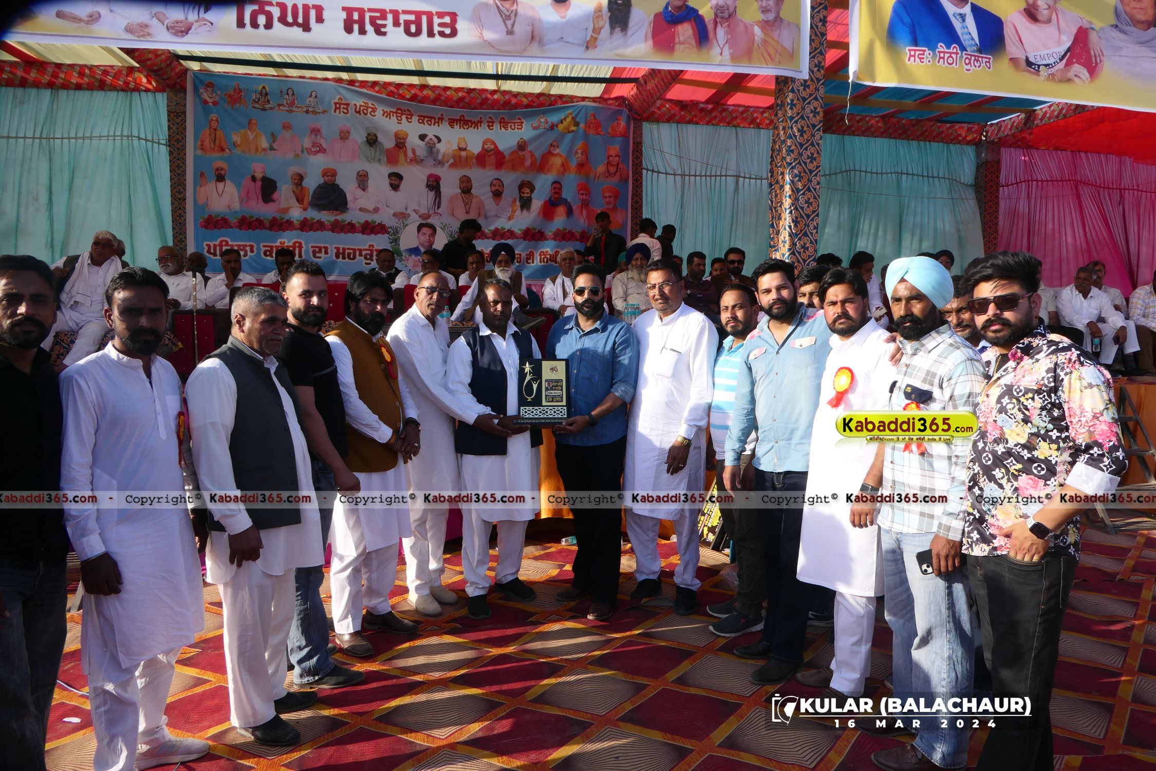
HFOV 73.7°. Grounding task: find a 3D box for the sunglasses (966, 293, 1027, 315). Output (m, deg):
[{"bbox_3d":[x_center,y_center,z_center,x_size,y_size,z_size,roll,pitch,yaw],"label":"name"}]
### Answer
[{"bbox_3d":[1.246,-0.245,2.270,0.130,0.052,0.145,-12,6,-40],"label":"sunglasses"}]

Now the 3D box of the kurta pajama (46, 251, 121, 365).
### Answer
[{"bbox_3d":[-4.045,-0.640,6.350,0.600,0.940,0.700,-1,6,-9],"label":"kurta pajama"}]

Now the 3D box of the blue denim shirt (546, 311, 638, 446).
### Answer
[{"bbox_3d":[0.073,-0.038,4.030,0.470,0.710,0.330,2,7,18],"label":"blue denim shirt"}]

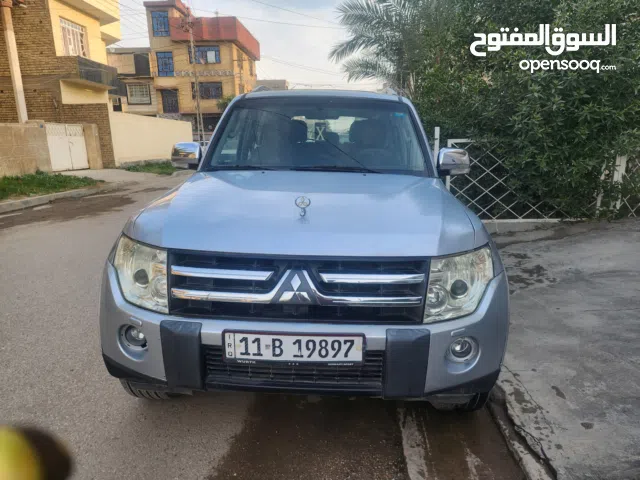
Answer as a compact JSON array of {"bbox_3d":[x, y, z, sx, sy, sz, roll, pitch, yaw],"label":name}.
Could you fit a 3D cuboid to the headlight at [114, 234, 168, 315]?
[{"bbox_3d":[-0.737,0.123,1.793,0.350,0.260,0.330,3,13,10],"label":"headlight"}]

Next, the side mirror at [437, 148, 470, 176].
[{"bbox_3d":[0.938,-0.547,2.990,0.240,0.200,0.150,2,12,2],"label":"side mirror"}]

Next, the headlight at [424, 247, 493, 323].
[{"bbox_3d":[0.571,0.162,1.739,0.350,0.260,0.330,0,13,-5],"label":"headlight"}]

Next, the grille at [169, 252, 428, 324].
[{"bbox_3d":[-0.091,0.180,1.606,1.020,0.260,0.150,2,12,2],"label":"grille"}]

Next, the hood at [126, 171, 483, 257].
[{"bbox_3d":[-0.056,-0.187,2.195,1.600,0.260,1.350,2,12,2],"label":"hood"}]

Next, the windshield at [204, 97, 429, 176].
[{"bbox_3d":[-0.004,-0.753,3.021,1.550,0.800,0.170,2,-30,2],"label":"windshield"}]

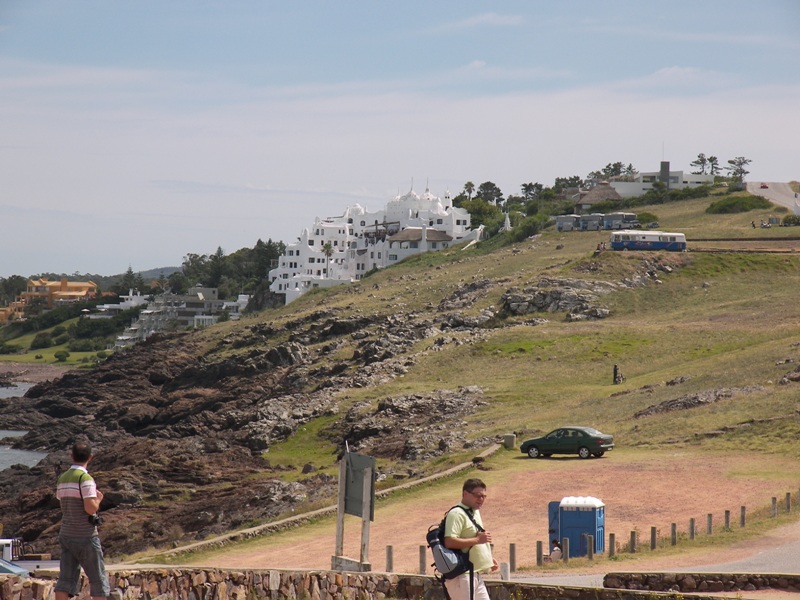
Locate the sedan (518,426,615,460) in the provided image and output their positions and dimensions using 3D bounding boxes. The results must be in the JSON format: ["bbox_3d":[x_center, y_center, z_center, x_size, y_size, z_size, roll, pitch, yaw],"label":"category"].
[{"bbox_3d":[7.727,6.553,149.000,4.380,1.420,1.710,0,0,28],"label":"sedan"}]

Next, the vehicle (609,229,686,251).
[{"bbox_3d":[36.747,-8.753,480.000,10.800,3.200,2.500,0,0,-6],"label":"vehicle"}]

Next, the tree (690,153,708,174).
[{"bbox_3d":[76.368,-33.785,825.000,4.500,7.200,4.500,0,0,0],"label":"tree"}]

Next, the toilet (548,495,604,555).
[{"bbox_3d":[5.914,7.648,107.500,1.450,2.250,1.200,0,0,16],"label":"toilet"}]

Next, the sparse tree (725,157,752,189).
[{"bbox_3d":[82.650,-31.131,790.000,6.900,8.000,6.500,0,0,0],"label":"sparse tree"}]

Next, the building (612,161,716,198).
[{"bbox_3d":[64.658,-29.671,800.000,25.500,9.200,14.000,0,0,0],"label":"building"}]

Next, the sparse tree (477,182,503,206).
[{"bbox_3d":[23.496,-27.130,840.000,7.200,8.000,7.000,0,0,0],"label":"sparse tree"}]

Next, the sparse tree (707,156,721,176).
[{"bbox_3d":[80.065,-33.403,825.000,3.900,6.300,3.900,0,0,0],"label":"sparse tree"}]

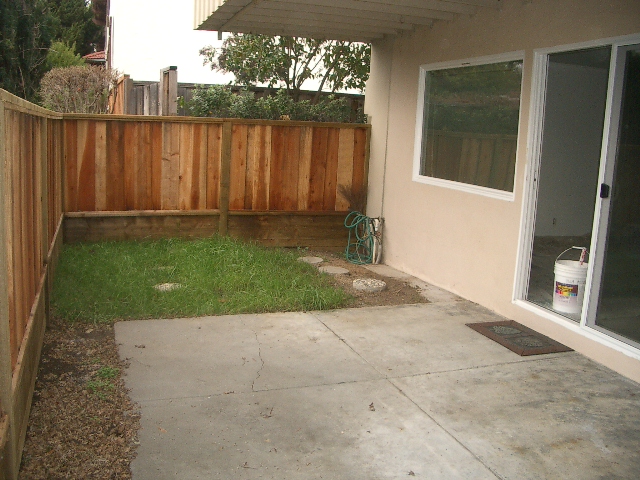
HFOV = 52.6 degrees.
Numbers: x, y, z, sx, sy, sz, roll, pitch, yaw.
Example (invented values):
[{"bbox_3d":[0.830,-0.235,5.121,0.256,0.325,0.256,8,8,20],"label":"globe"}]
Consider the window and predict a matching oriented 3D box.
[{"bbox_3d":[1.348,-1.070,6.057,0.080,1.209,1.756,-2,11,-20],"label":"window"}]

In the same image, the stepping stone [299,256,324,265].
[{"bbox_3d":[-0.110,0.237,7.548,0.310,0.045,0.310,2,10,0],"label":"stepping stone"}]

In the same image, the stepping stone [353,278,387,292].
[{"bbox_3d":[0.488,0.447,6.310,0.325,0.060,0.325,2,10,0],"label":"stepping stone"}]

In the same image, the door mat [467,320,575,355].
[{"bbox_3d":[1.520,0.739,4.981,0.462,0.016,0.758,-2,11,-20],"label":"door mat"}]

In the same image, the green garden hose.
[{"bbox_3d":[0.481,-0.030,7.534,0.408,0.597,0.330,-2,11,-20],"label":"green garden hose"}]

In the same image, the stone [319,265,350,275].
[{"bbox_3d":[0.157,0.330,7.067,0.330,0.045,0.330,2,10,0],"label":"stone"}]

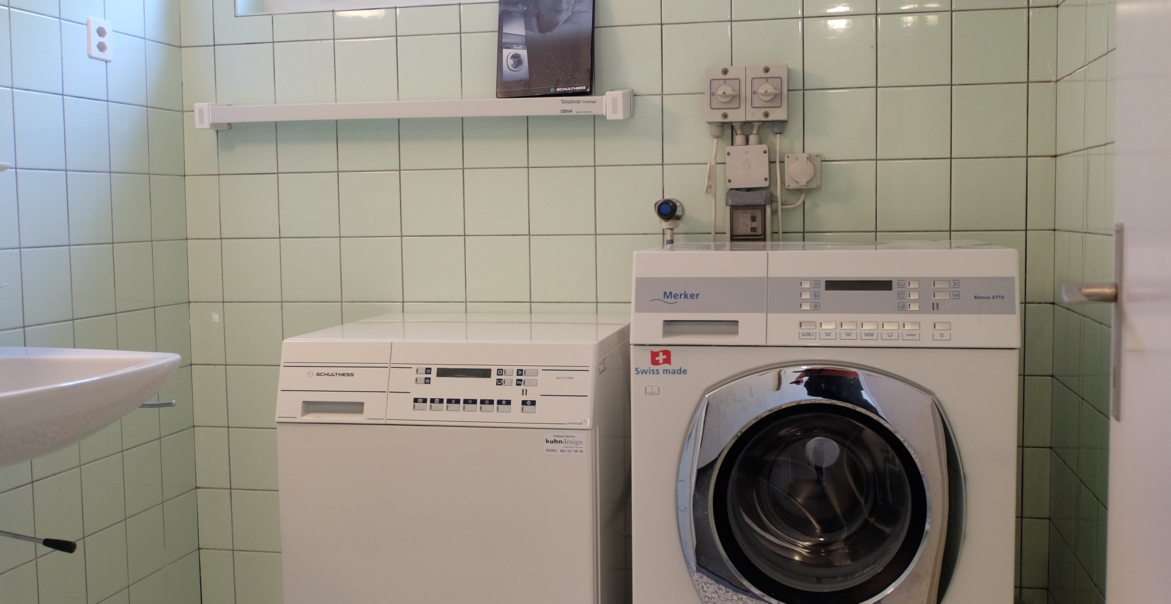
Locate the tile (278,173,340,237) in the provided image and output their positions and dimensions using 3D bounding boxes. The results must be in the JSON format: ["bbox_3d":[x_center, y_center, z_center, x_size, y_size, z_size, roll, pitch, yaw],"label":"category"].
[{"bbox_3d":[-0.651,-0.228,2.772,0.150,0.150,0.010,0,4,12],"label":"tile"}]

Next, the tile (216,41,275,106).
[{"bbox_3d":[-0.789,-0.521,2.721,0.148,0.148,0.010,0,5,11],"label":"tile"}]

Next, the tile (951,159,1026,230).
[{"bbox_3d":[0.831,-0.221,2.413,0.147,0.147,0.010,0,5,12],"label":"tile"}]

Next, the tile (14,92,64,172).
[{"bbox_3d":[-1.061,-0.332,2.271,0.010,0.150,0.148,0,5,12],"label":"tile"}]

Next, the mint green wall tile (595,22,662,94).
[{"bbox_3d":[0.092,-0.521,2.543,0.147,0.147,0.010,0,5,12],"label":"mint green wall tile"}]

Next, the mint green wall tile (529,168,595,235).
[{"bbox_3d":[-0.051,-0.224,2.612,0.149,0.149,0.008,0,5,12],"label":"mint green wall tile"}]

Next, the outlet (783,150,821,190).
[{"bbox_3d":[0.457,-0.272,2.456,0.075,0.075,0.050,0,5,12],"label":"outlet"}]

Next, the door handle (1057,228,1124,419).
[{"bbox_3d":[0.482,0.023,1.099,0.058,0.190,0.125,0,5,12],"label":"door handle"}]

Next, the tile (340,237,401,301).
[{"bbox_3d":[-0.490,-0.075,2.696,0.148,0.148,0.008,0,5,11],"label":"tile"}]

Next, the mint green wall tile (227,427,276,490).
[{"bbox_3d":[-0.776,0.375,2.793,0.150,0.150,0.010,0,5,12],"label":"mint green wall tile"}]

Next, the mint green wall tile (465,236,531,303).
[{"bbox_3d":[-0.199,-0.075,2.691,0.150,0.150,0.010,0,4,12],"label":"mint green wall tile"}]

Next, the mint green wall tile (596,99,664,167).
[{"bbox_3d":[0.095,-0.374,2.570,0.149,0.149,0.008,0,5,12],"label":"mint green wall tile"}]

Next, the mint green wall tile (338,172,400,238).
[{"bbox_3d":[-0.494,-0.224,2.705,0.149,0.149,0.010,0,4,12],"label":"mint green wall tile"}]

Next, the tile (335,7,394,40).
[{"bbox_3d":[-0.507,-0.642,2.709,0.150,0.064,0.010,0,4,12],"label":"tile"}]

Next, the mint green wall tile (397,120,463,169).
[{"bbox_3d":[-0.346,-0.372,2.643,0.150,0.150,0.010,0,5,12],"label":"mint green wall tile"}]

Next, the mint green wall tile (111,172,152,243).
[{"bbox_3d":[-0.997,-0.206,2.564,0.010,0.150,0.148,0,5,12],"label":"mint green wall tile"}]

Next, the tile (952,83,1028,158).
[{"bbox_3d":[0.829,-0.371,2.402,0.150,0.150,0.010,0,5,12],"label":"tile"}]

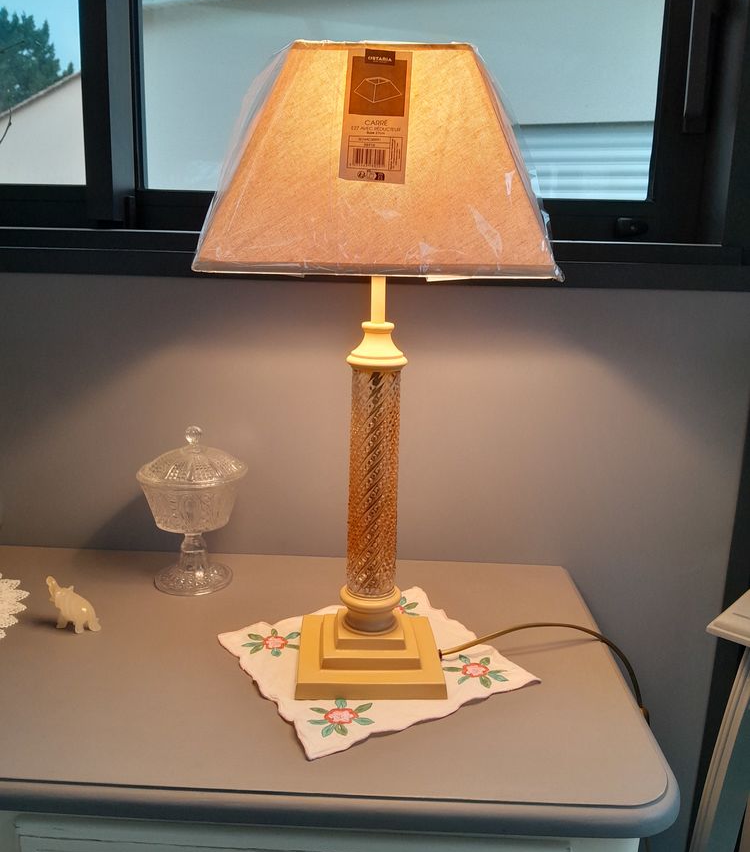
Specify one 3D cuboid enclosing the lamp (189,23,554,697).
[{"bbox_3d":[0.001,-0.038,0.723,0.277,0.572,0.277,2,11,1],"label":"lamp"}]

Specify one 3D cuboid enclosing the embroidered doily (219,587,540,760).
[{"bbox_3d":[0.000,0.236,0.791,0.266,0.010,0.252,-5,12,-31],"label":"embroidered doily"}]

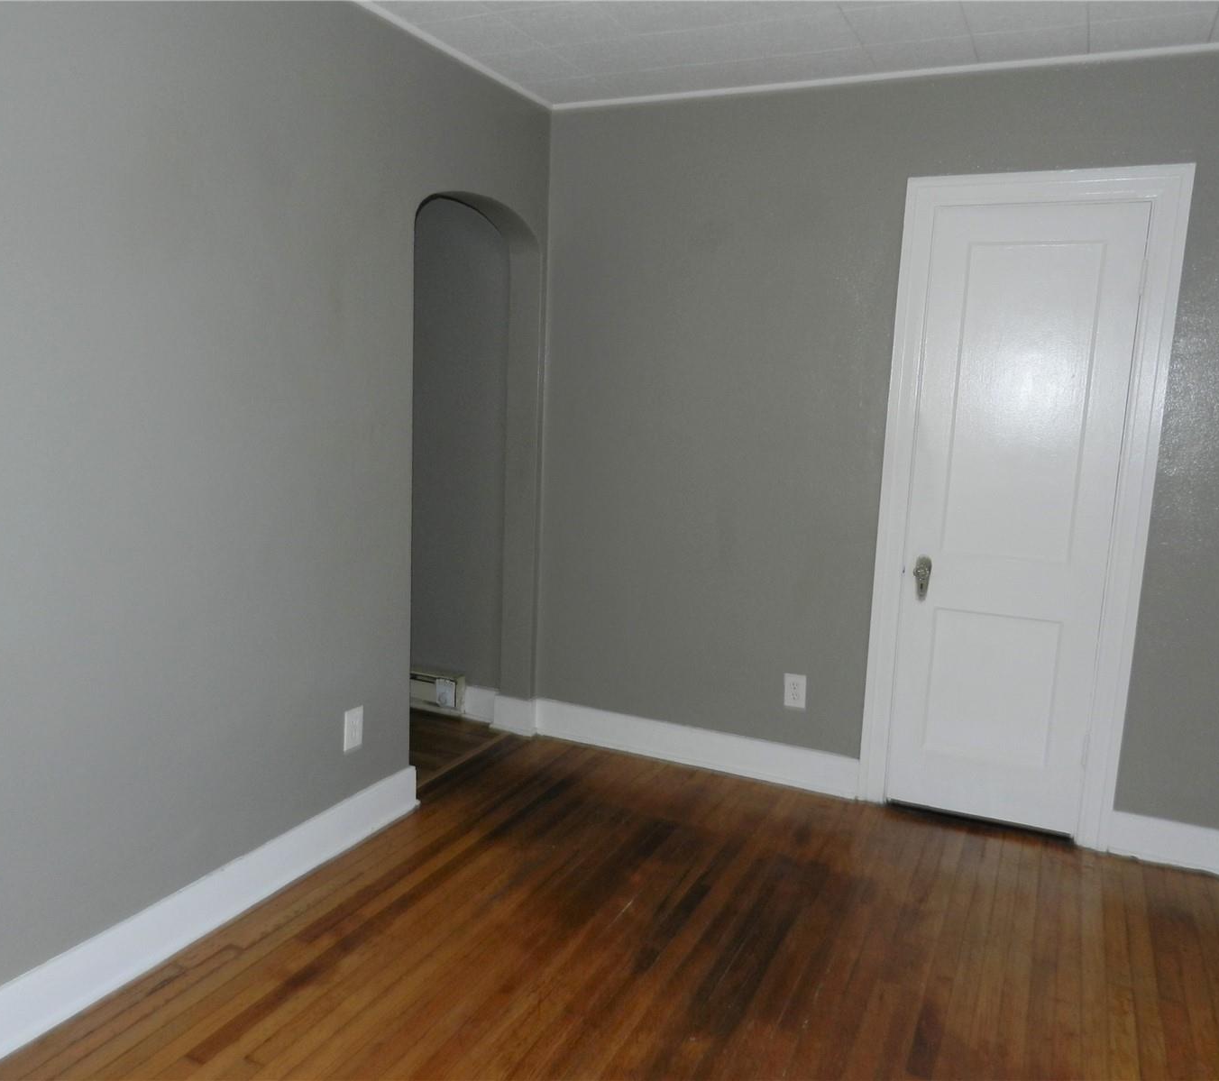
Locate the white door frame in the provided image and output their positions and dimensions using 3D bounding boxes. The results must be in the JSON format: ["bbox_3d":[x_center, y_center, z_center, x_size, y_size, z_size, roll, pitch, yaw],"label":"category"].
[{"bbox_3d":[1.299,-0.081,3.114,0.801,2.123,0.060,6,10,25],"label":"white door frame"}]

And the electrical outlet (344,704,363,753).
[{"bbox_3d":[-0.782,0.575,2.929,0.010,0.121,0.077,6,10,25],"label":"electrical outlet"}]

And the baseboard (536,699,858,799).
[{"bbox_3d":[0.296,0.789,3.700,1.328,0.150,0.022,6,10,25],"label":"baseboard"}]

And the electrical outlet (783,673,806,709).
[{"bbox_3d":[0.677,0.548,3.491,0.077,0.121,0.010,6,10,25],"label":"electrical outlet"}]

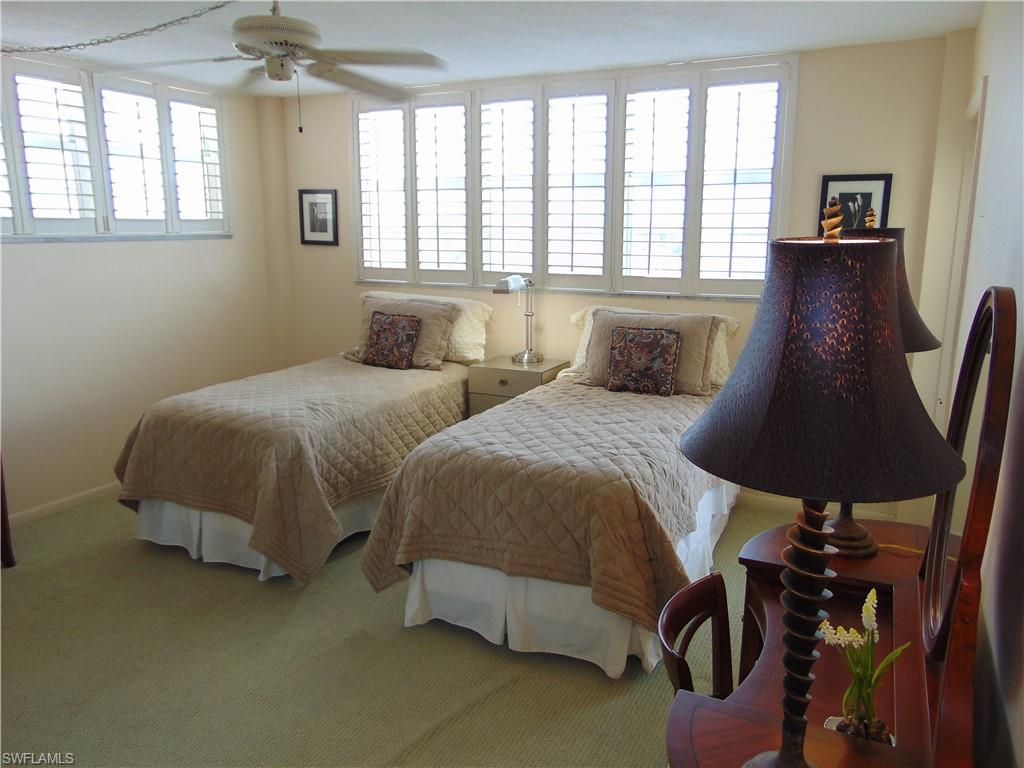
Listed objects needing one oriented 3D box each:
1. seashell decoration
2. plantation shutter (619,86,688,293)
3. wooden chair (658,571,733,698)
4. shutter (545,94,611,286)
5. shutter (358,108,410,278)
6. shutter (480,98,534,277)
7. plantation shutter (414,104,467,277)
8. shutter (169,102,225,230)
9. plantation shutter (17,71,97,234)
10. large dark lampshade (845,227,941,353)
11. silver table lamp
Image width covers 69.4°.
[{"bbox_3d":[0.374,-0.192,0.864,0.028,0.054,0.028,6,14,26],"label":"seashell decoration"},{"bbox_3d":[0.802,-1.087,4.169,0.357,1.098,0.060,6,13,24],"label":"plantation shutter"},{"bbox_3d":[0.522,0.862,1.511,0.470,0.800,0.440,6,13,24],"label":"wooden chair"},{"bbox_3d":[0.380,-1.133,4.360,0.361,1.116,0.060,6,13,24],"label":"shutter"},{"bbox_3d":[-0.852,-1.264,4.919,0.329,1.071,0.060,6,13,24],"label":"shutter"},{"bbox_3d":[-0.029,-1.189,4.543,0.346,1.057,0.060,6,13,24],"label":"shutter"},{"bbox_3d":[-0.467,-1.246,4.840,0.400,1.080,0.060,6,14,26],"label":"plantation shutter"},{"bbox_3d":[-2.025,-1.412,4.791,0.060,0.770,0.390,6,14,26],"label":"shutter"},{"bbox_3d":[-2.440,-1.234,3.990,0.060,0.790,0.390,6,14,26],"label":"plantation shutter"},{"bbox_3d":[0.870,-0.235,1.796,0.326,0.264,0.326,6,14,26],"label":"large dark lampshade"},{"bbox_3d":[0.023,-0.400,4.525,0.290,0.525,0.180,-3,12,-13],"label":"silver table lamp"}]

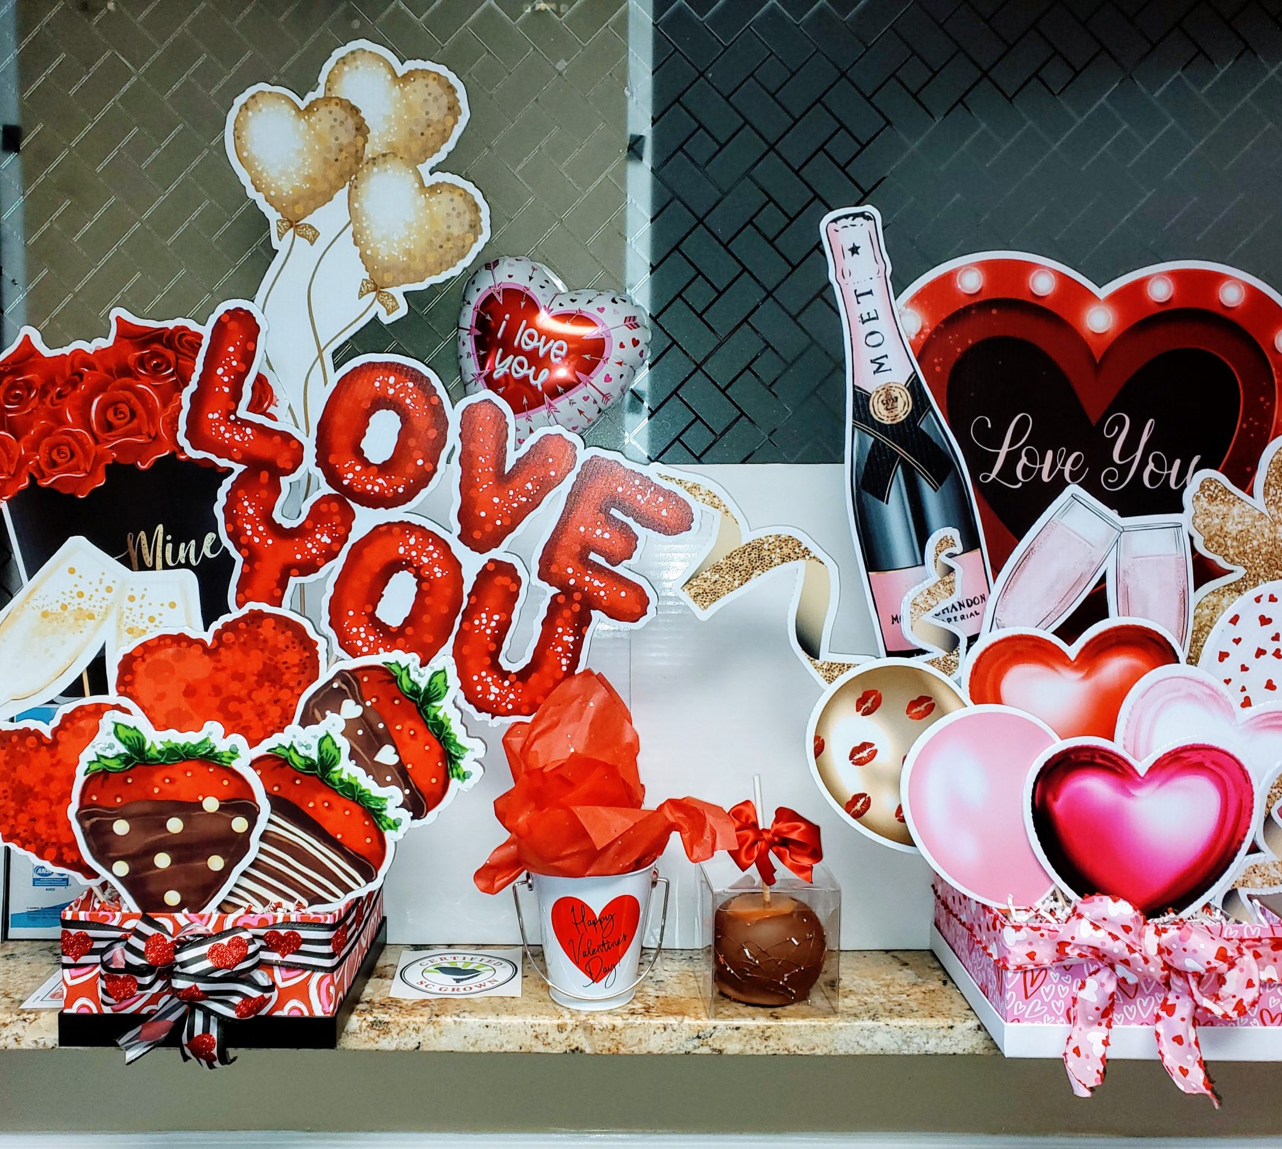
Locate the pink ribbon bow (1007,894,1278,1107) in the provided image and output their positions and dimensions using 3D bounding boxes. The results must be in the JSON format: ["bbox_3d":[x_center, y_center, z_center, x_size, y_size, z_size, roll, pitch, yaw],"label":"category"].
[{"bbox_3d":[0.356,0.302,0.817,0.186,0.144,0.055,0,3,0],"label":"pink ribbon bow"}]

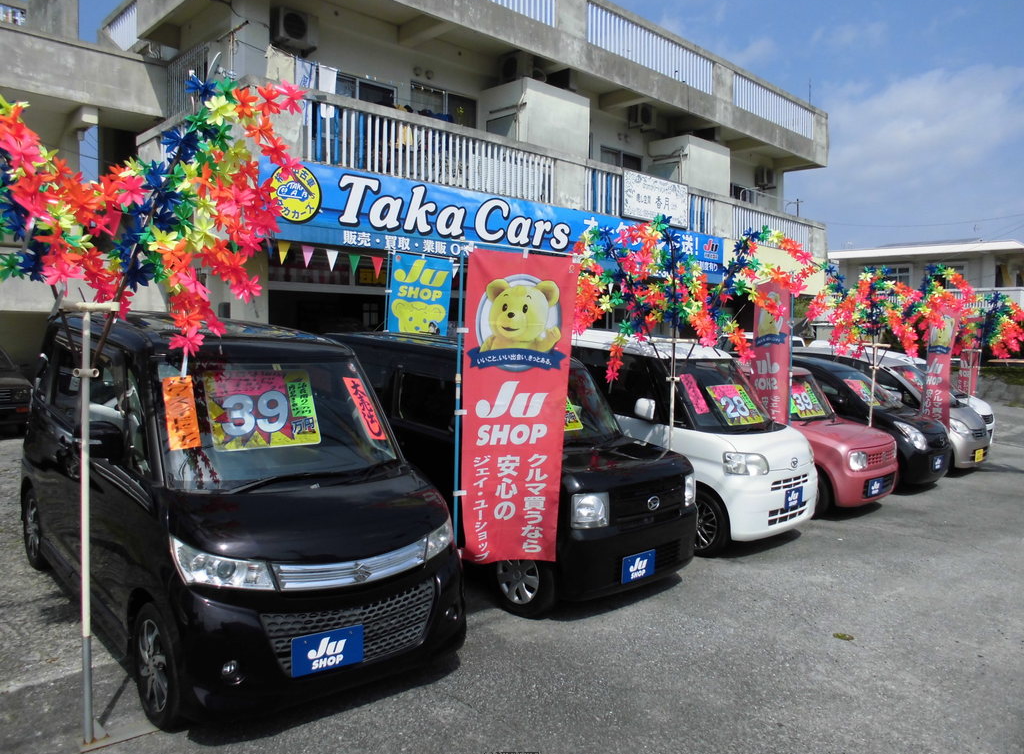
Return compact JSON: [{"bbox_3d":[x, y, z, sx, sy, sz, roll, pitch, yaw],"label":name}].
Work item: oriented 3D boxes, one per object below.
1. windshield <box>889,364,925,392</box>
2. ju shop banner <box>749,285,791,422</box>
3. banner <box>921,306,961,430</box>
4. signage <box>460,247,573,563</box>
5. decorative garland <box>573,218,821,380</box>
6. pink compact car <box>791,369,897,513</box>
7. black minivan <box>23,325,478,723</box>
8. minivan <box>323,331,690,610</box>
[{"bbox_3d":[6.284,0.140,11.758,1.300,0.580,0.720,-1,4,-42],"label":"windshield"},{"bbox_3d":[2.671,-0.139,7.900,0.060,1.800,0.600,1,3,-19],"label":"ju shop banner"},{"bbox_3d":[5.961,-0.104,10.650,0.600,1.800,0.060,0,3,-35],"label":"banner"},{"bbox_3d":[0.026,0.170,4.430,0.620,1.800,0.060,2,3,-12],"label":"signage"},{"bbox_3d":[1.451,-0.618,6.050,1.850,1.220,0.950,2,3,14],"label":"decorative garland"},{"bbox_3d":[2.872,0.625,9.418,1.475,1.510,3.395,0,4,-43],"label":"pink compact car"},{"bbox_3d":[-1.739,0.525,4.575,1.475,1.735,3.395,0,4,-42],"label":"black minivan"},{"bbox_3d":[-0.227,0.575,6.055,1.475,1.640,3.395,0,4,-43],"label":"minivan"}]

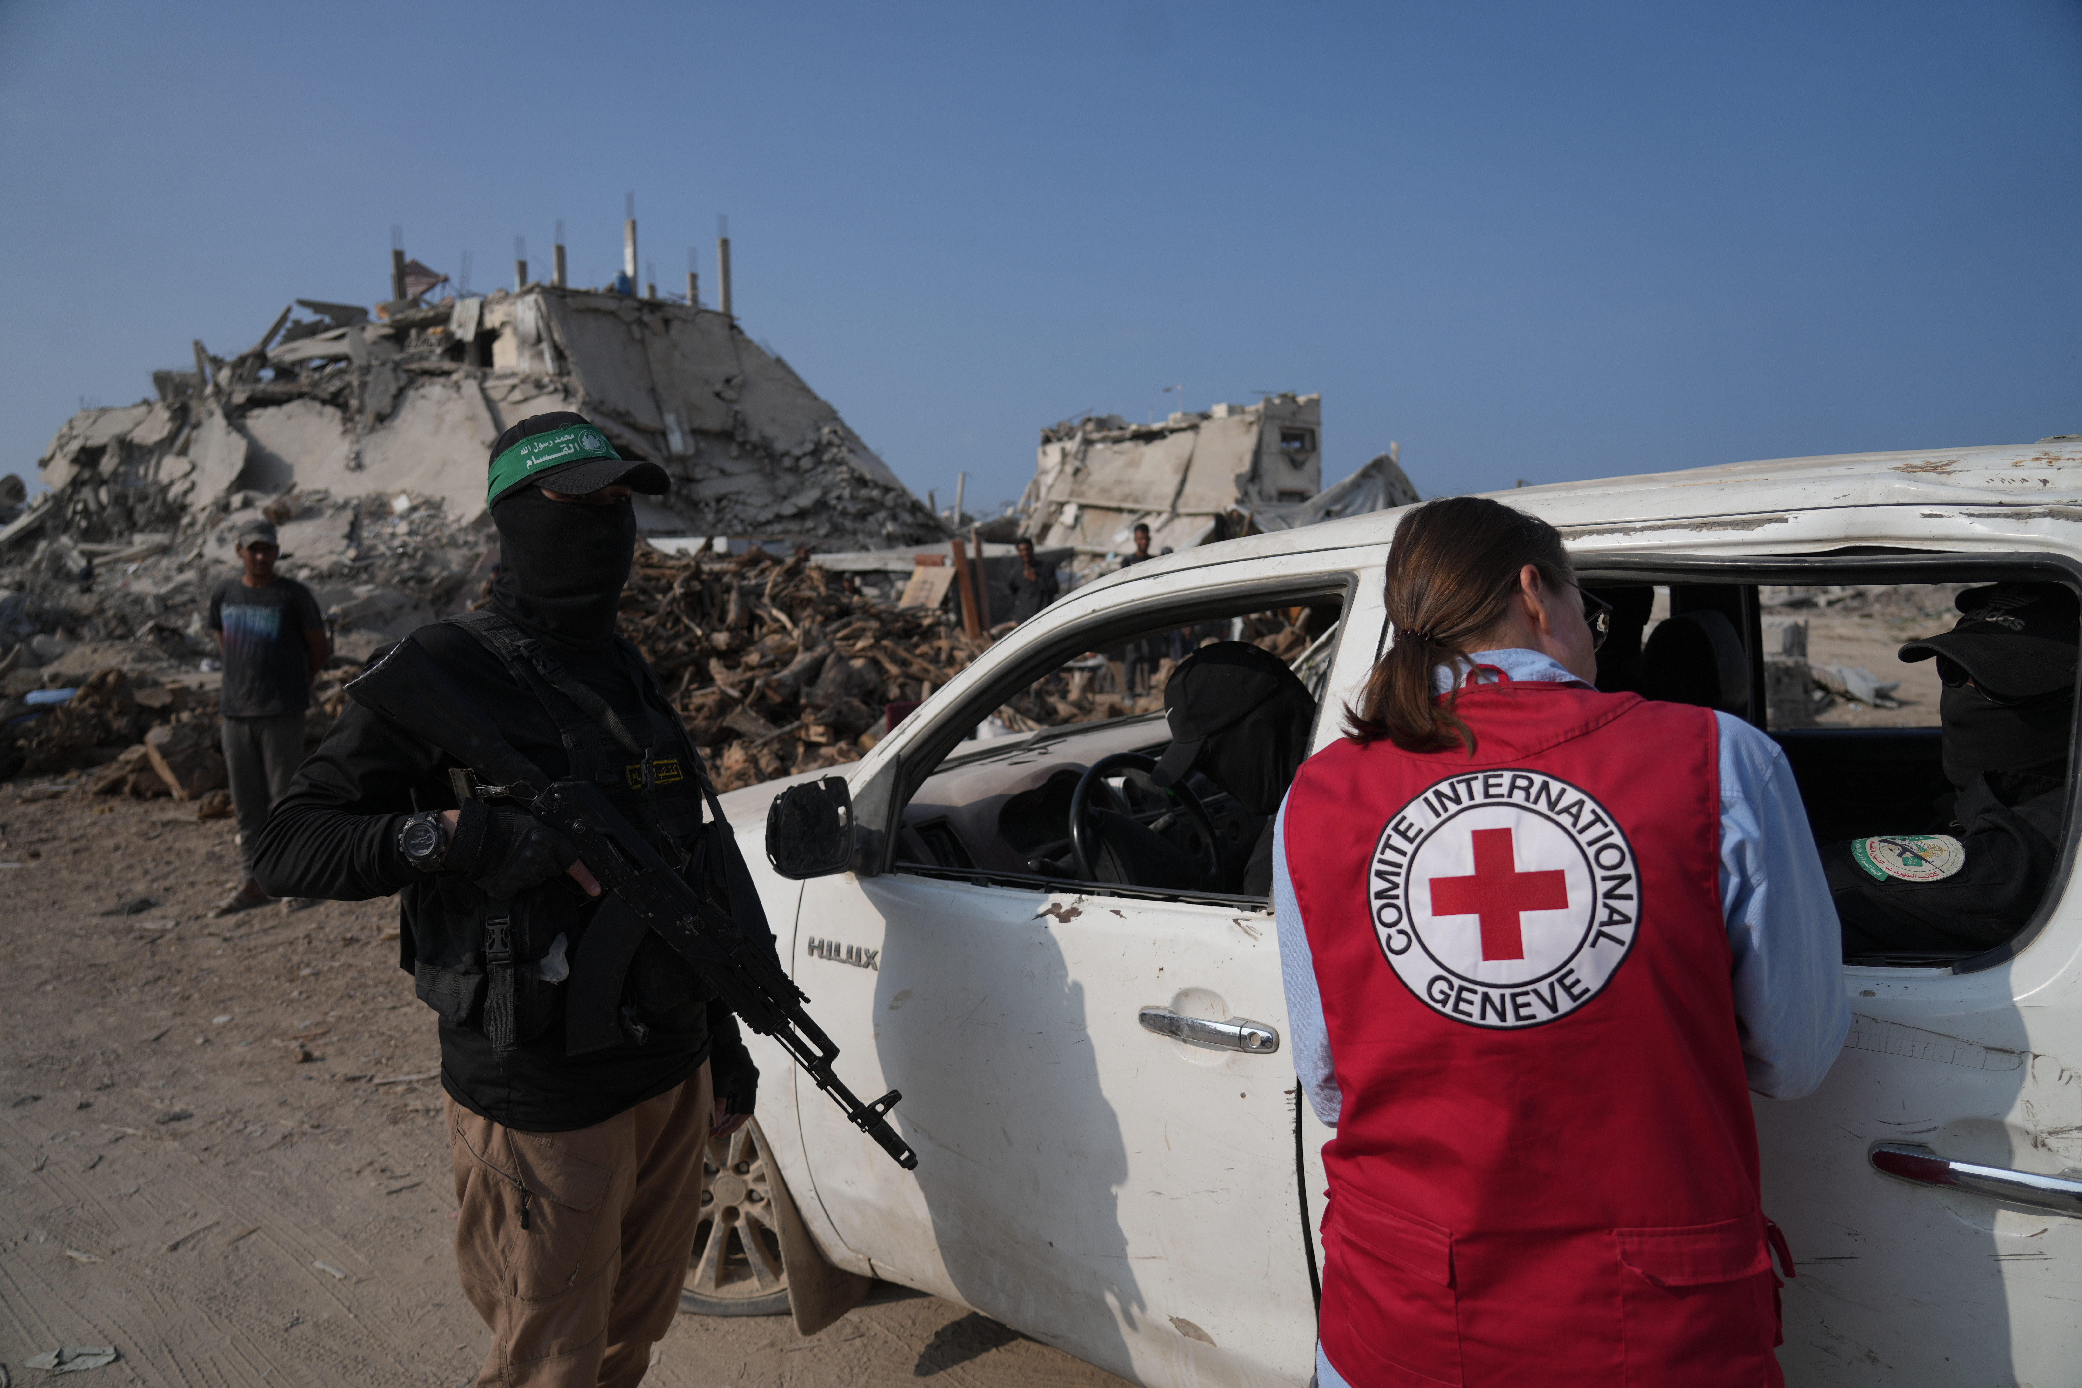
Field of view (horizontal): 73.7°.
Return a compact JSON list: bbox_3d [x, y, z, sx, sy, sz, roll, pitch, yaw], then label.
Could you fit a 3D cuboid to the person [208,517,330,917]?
[{"bbox_3d":[-3.475,0.092,6.250,0.520,1.740,0.380,-1,6,-8],"label":"person"}]

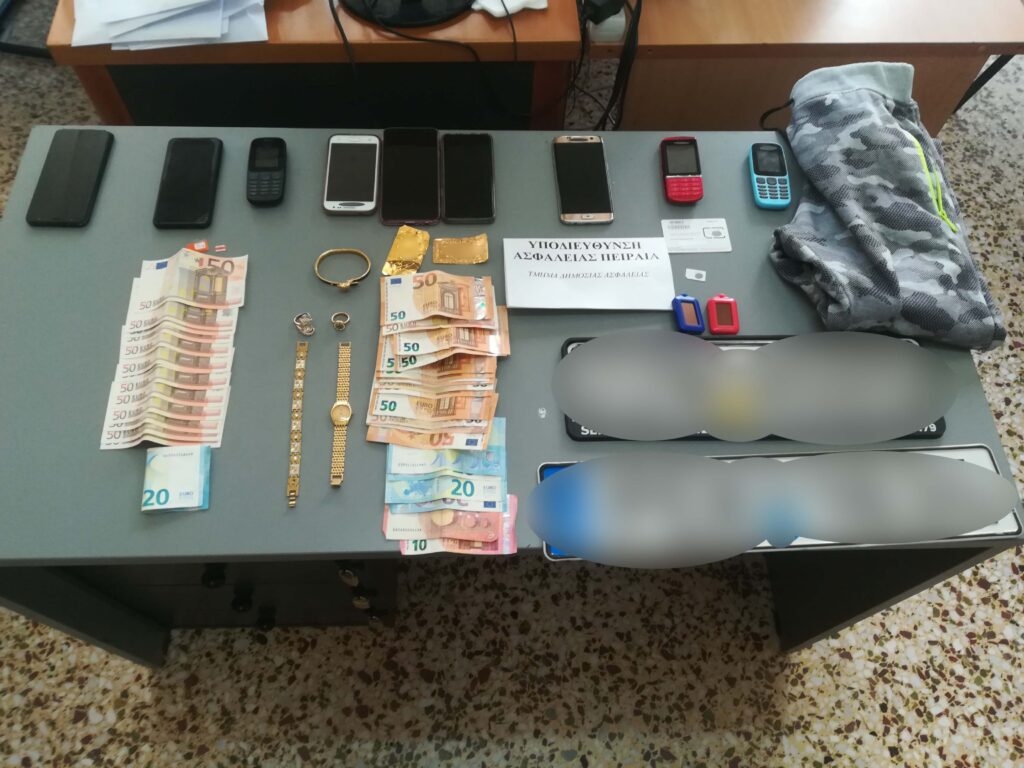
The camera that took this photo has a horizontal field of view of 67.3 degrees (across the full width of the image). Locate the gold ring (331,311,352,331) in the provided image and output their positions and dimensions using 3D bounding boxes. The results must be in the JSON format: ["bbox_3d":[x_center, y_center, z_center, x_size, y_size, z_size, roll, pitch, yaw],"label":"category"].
[{"bbox_3d":[-0.212,-0.078,0.948,0.021,0.011,0.024,-1,64,-2],"label":"gold ring"}]

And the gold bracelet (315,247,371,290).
[{"bbox_3d":[-0.213,-0.146,0.974,0.072,0.007,0.061,0,63,-1],"label":"gold bracelet"}]

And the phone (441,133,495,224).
[{"bbox_3d":[-0.059,-0.283,1.054,0.070,0.009,0.150,-1,64,-2],"label":"phone"}]

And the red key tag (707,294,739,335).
[{"bbox_3d":[0.261,-0.086,0.951,0.037,0.010,0.056,5,63,1],"label":"red key tag"}]

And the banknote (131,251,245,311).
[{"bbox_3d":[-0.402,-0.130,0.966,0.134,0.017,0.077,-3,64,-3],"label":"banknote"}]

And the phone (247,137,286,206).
[{"bbox_3d":[-0.330,-0.286,1.035,0.049,0.014,0.116,-3,63,-3],"label":"phone"}]

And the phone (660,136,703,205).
[{"bbox_3d":[0.233,-0.292,1.054,0.048,0.013,0.111,0,63,-1],"label":"phone"}]

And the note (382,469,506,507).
[{"bbox_3d":[-0.072,0.095,0.844,0.132,0.012,0.072,0,63,-2],"label":"note"}]

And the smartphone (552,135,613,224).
[{"bbox_3d":[0.096,-0.279,1.046,0.073,0.008,0.151,-2,63,-2],"label":"smartphone"}]

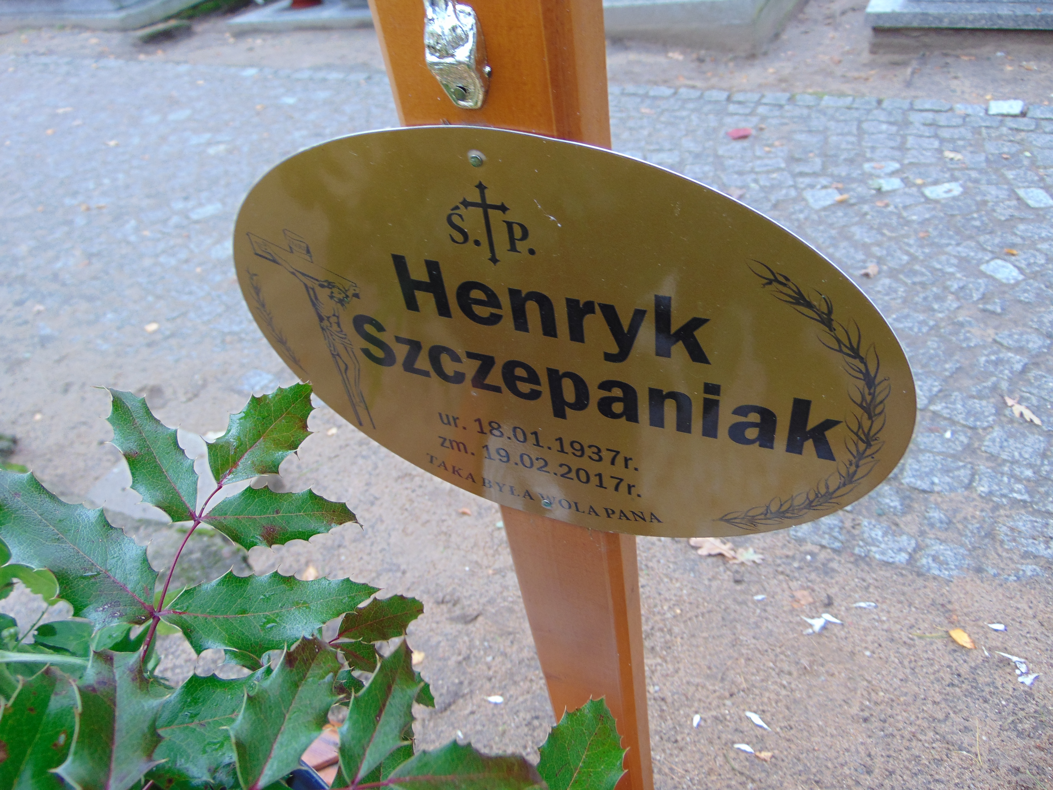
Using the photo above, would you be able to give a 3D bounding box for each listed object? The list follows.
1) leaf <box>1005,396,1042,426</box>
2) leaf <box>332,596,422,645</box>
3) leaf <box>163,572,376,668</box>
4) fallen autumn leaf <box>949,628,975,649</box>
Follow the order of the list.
[{"bbox_3d":[1.020,0.033,1.565,0.045,0.018,0.092,-19,43,-9],"label":"leaf"},{"bbox_3d":[-0.075,0.113,0.381,0.050,0.010,0.028,-19,43,-10],"label":"leaf"},{"bbox_3d":[-0.104,0.087,0.308,0.089,0.015,0.044,-7,42,3],"label":"leaf"},{"bbox_3d":[0.713,0.397,1.241,0.026,0.008,0.044,-35,48,-25],"label":"fallen autumn leaf"}]

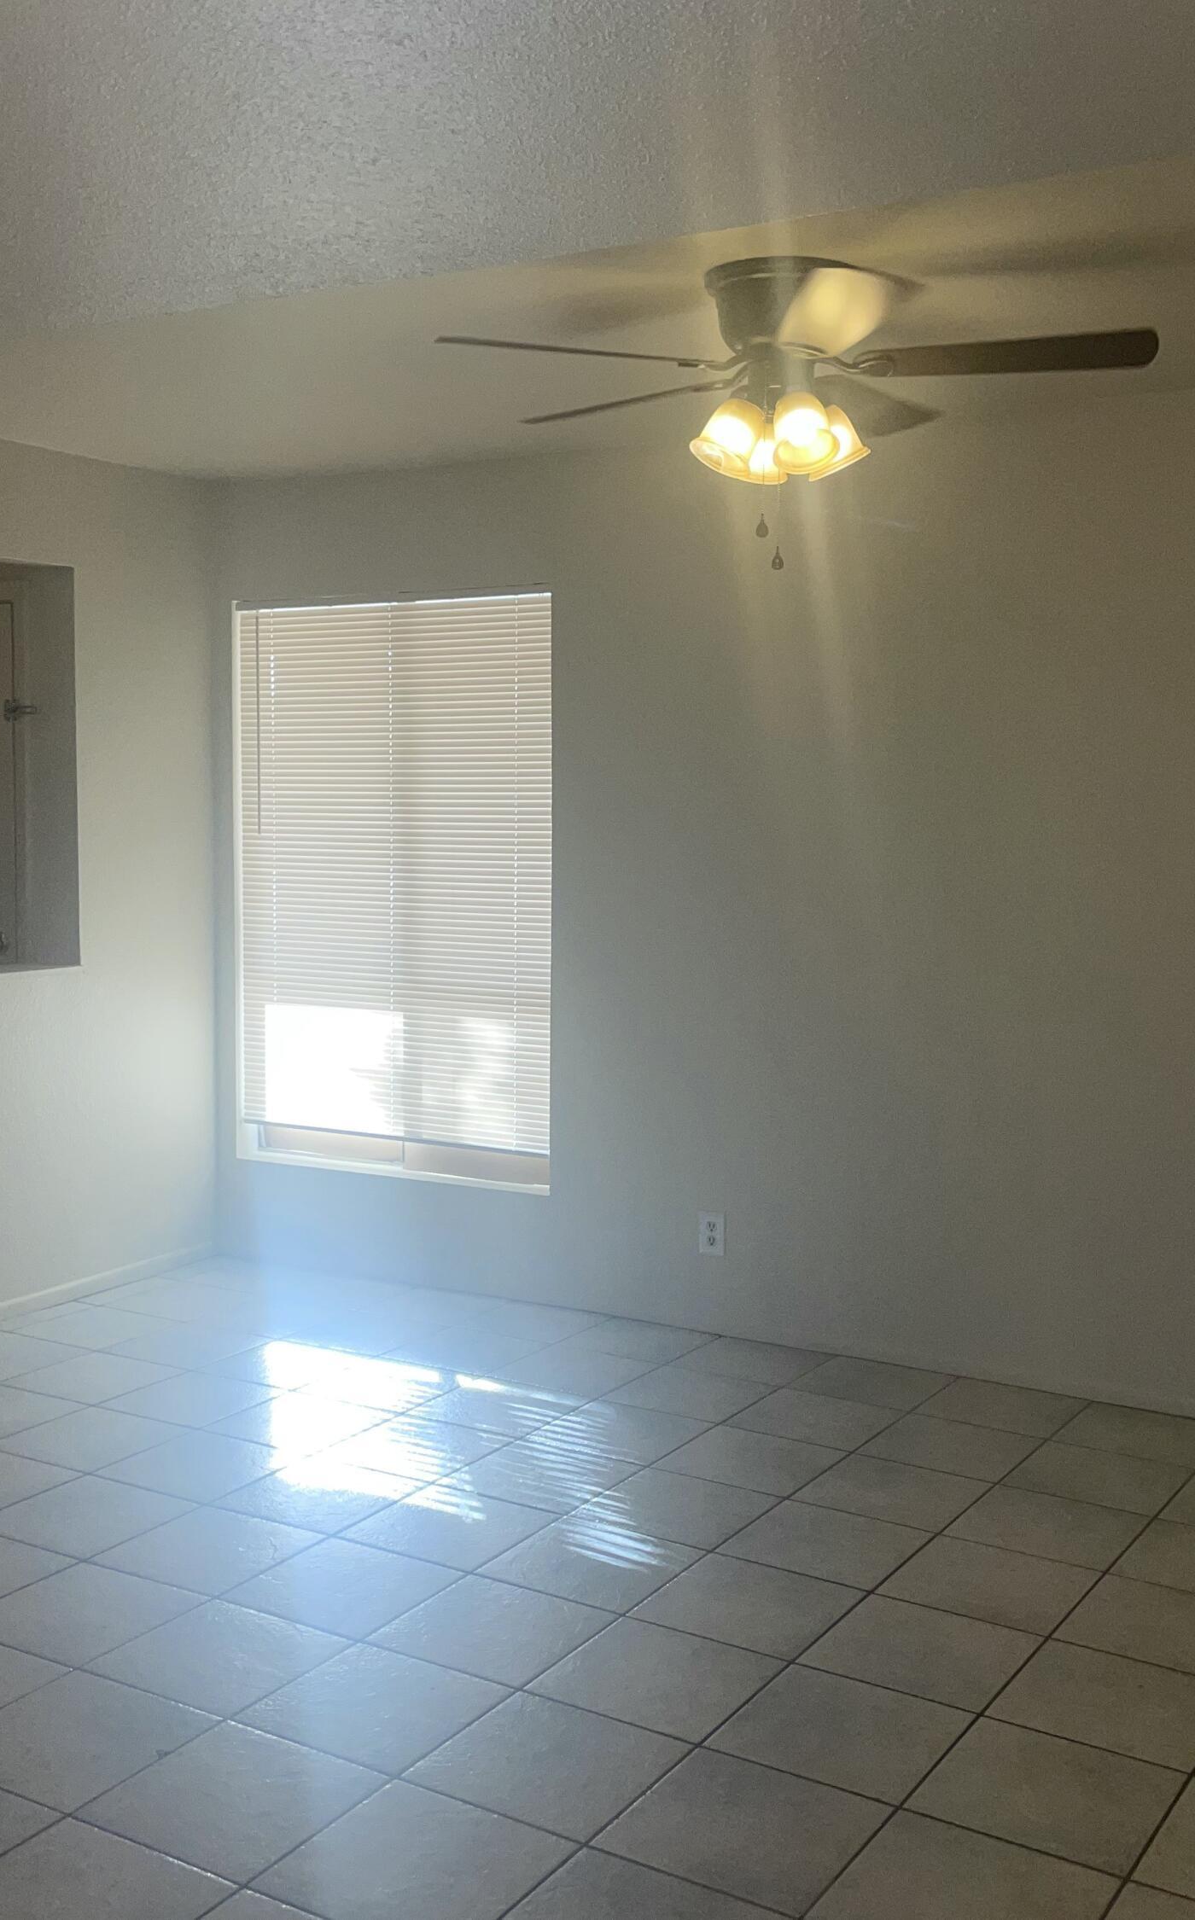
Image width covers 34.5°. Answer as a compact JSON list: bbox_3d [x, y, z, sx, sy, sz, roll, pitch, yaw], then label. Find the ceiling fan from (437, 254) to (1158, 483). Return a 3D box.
[{"bbox_3d":[0.333,-1.057,3.465,1.290,0.380,1.270,3,6,30],"label":"ceiling fan"}]

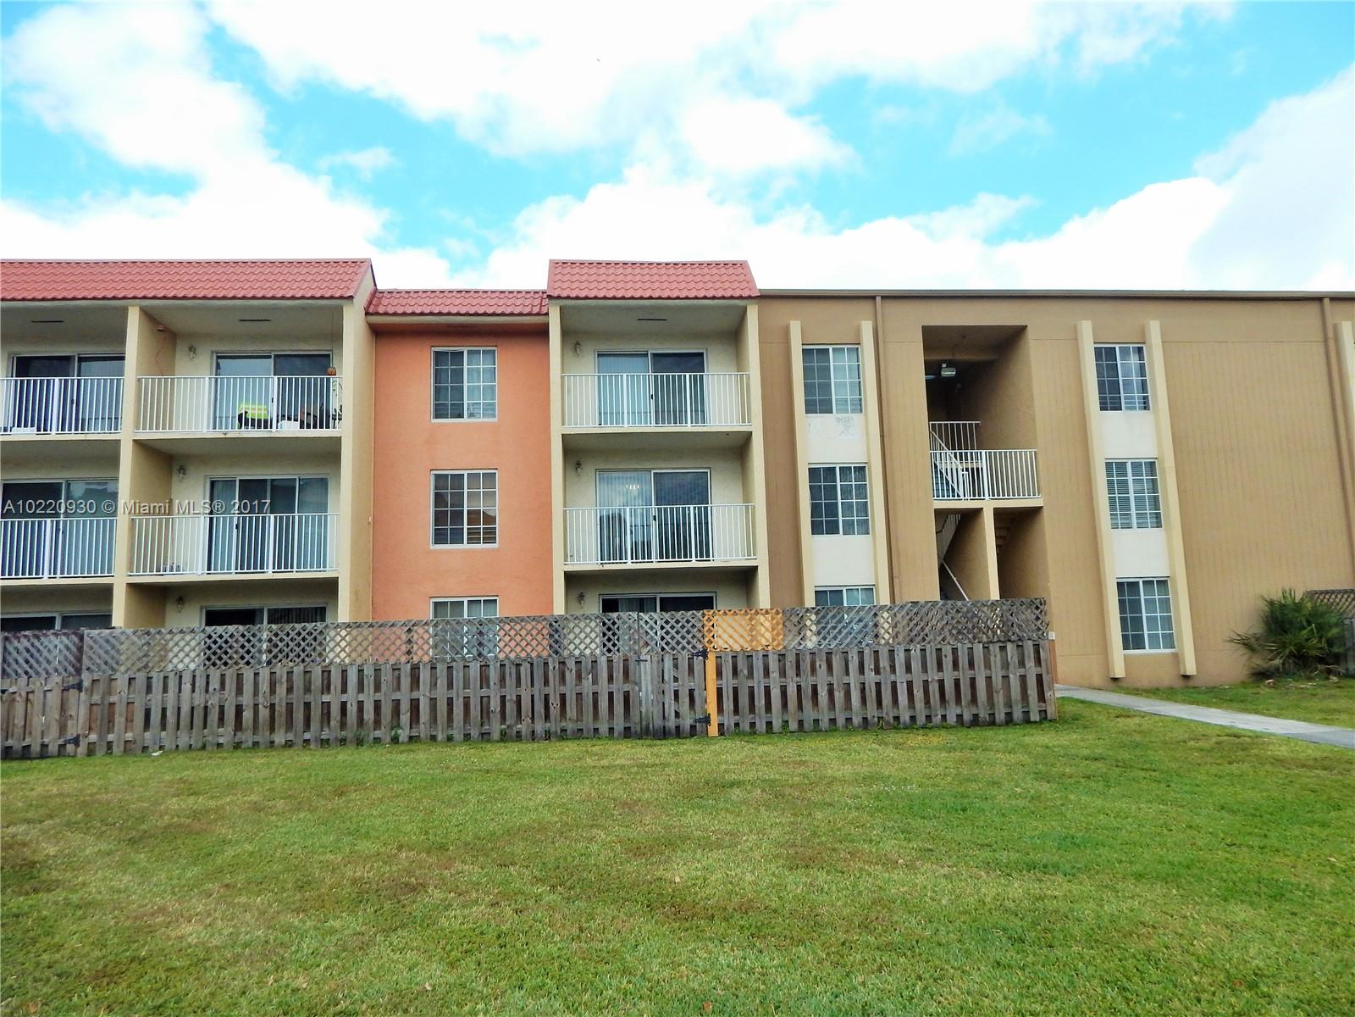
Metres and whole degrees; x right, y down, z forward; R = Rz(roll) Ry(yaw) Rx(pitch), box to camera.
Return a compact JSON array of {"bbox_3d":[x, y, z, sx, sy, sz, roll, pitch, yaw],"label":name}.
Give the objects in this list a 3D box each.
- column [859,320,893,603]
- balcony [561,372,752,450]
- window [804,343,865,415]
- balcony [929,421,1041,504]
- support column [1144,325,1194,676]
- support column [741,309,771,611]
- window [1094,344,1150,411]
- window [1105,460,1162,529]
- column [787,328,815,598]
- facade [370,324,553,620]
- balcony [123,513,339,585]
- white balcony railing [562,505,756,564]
[{"bbox_3d":[4.290,-0.294,18.609,0.250,7.650,0.230,-1,-7,-5],"label":"column"},{"bbox_3d":[-0.462,-1.966,17.624,3.680,1.200,1.550,-1,-7,-5],"label":"balcony"},{"bbox_3d":[3.412,-2.809,18.947,1.350,1.580,0.120,-1,-7,-5],"label":"window"},{"bbox_3d":[6.741,-0.568,19.585,2.500,1.310,1.400,-1,-7,-5],"label":"balcony"},{"bbox_3d":[10.975,-0.308,19.206,0.250,7.910,0.230,-1,-7,-5],"label":"support column"},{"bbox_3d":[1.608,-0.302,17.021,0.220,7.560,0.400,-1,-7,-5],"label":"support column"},{"bbox_3d":[10.193,-2.981,19.762,1.280,1.603,0.120,-1,-7,-5],"label":"window"},{"bbox_3d":[10.275,-0.322,19.445,1.280,1.611,0.120,-1,-7,-5],"label":"window"},{"bbox_3d":[2.693,-0.165,18.581,0.225,7.945,0.200,-1,-7,-5],"label":"column"},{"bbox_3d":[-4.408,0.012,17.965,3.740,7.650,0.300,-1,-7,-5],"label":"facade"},{"bbox_3d":[-8.192,0.821,16.593,3.720,1.200,1.550,-1,-7,-5],"label":"balcony"},{"bbox_3d":[-0.392,0.669,17.637,3.766,1.211,1.800,-1,-7,-5],"label":"white balcony railing"}]

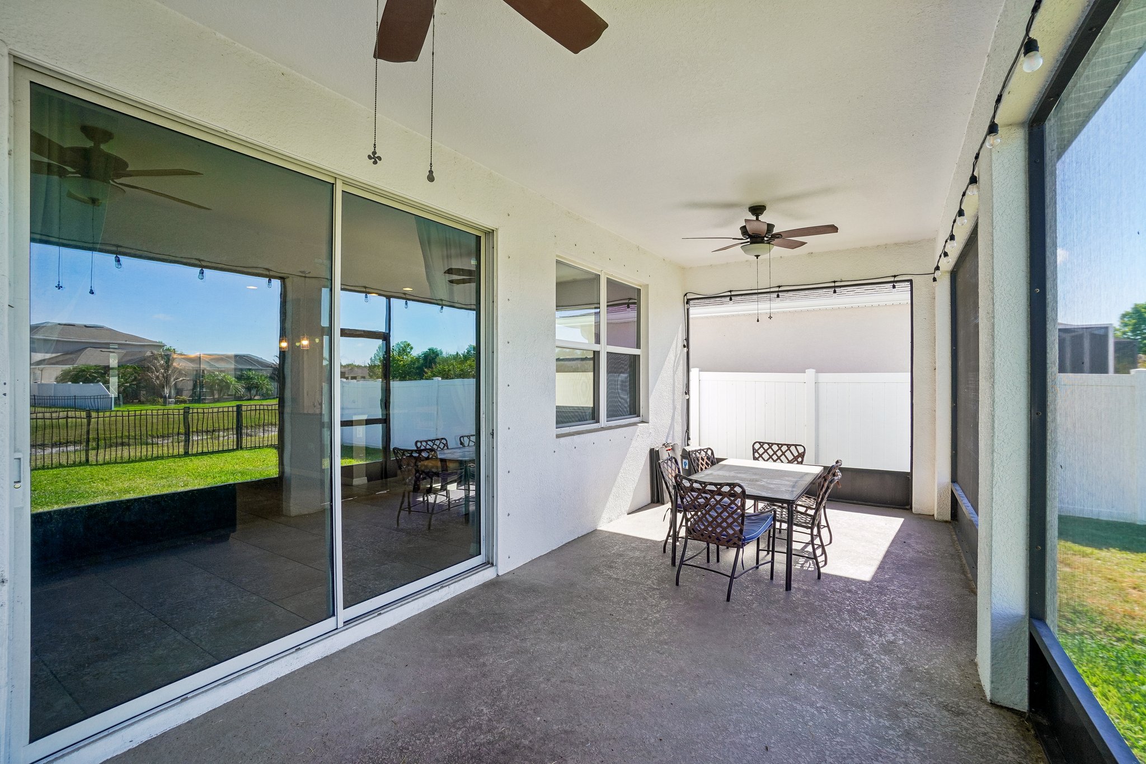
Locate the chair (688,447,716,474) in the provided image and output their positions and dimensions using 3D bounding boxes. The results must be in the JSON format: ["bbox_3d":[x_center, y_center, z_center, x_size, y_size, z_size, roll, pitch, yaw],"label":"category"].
[{"bbox_3d":[1.478,1.076,4.694,0.570,0.785,0.470,0,1,42],"label":"chair"}]

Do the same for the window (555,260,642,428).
[{"bbox_3d":[0.325,-0.333,5.047,0.100,1.620,1.800,0,0,35],"label":"window"}]

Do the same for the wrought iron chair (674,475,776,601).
[{"bbox_3d":[1.095,1.077,3.495,0.550,0.800,0.650,0,1,42],"label":"wrought iron chair"}]

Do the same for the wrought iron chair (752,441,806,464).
[{"bbox_3d":[2.032,1.068,4.854,0.540,0.800,0.620,0,0,40],"label":"wrought iron chair"}]

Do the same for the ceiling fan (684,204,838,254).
[{"bbox_3d":[1.670,-1.358,4.309,1.330,0.470,1.330,0,0,35],"label":"ceiling fan"}]

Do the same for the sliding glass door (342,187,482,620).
[{"bbox_3d":[-0.986,0.119,3.197,0.070,2.460,1.150,0,0,35],"label":"sliding glass door"}]

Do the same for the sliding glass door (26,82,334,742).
[{"bbox_3d":[-1.651,0.111,2.204,0.070,2.440,1.150,0,0,35],"label":"sliding glass door"}]

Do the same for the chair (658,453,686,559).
[{"bbox_3d":[1.055,1.080,4.148,0.570,0.785,0.470,0,0,32],"label":"chair"}]

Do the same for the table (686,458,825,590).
[{"bbox_3d":[1.626,1.152,4.247,0.900,0.640,1.550,0,0,37],"label":"table"}]

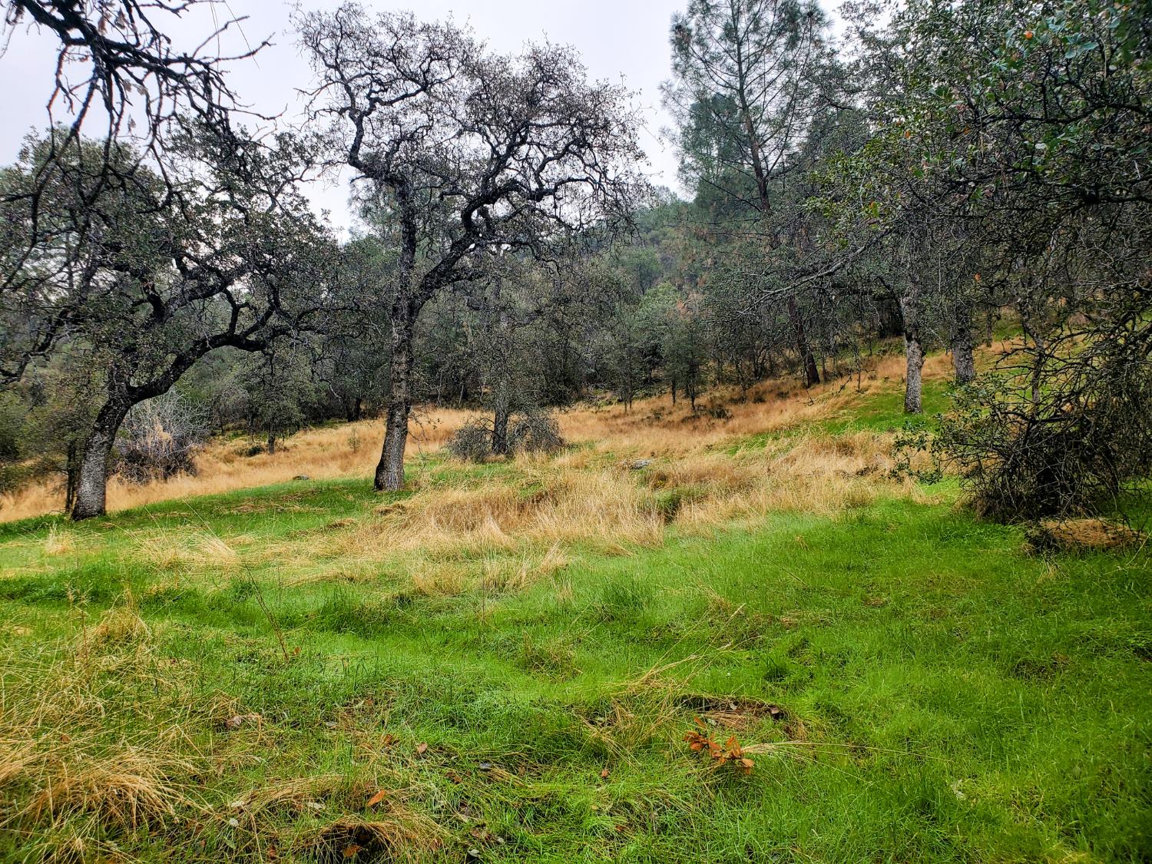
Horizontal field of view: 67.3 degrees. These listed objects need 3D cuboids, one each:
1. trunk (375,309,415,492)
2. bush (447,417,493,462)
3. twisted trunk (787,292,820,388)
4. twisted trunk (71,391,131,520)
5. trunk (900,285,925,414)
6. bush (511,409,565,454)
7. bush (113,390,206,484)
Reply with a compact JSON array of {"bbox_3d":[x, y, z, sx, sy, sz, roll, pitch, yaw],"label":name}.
[{"bbox_3d":[-3.387,-0.590,16.200,0.760,3.420,0.700,0,2,0],"label":"trunk"},{"bbox_3d":[-2.628,0.212,21.500,1.210,1.120,1.200,0,2,0],"label":"bush"},{"bbox_3d":[8.042,-3.204,30.500,1.140,3.270,0.600,0,2,0],"label":"twisted trunk"},{"bbox_3d":[-7.963,0.392,14.500,1.010,2.160,0.650,0,2,0],"label":"twisted trunk"},{"bbox_3d":[8.364,-2.046,21.500,0.600,3.220,0.550,0,2,0],"label":"trunk"},{"bbox_3d":[-0.984,0.034,22.000,1.400,1.190,1.300,0,2,0],"label":"bush"},{"bbox_3d":[-10.766,0.105,22.500,2.410,2.430,2.200,0,2,0],"label":"bush"}]

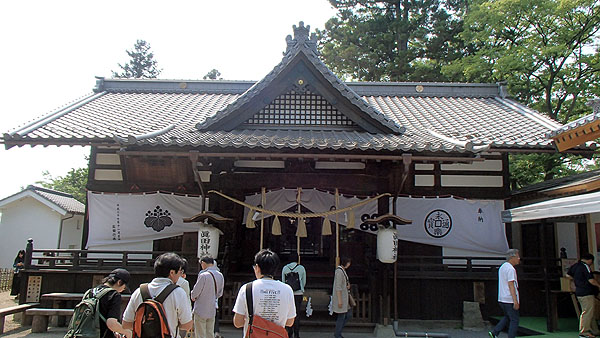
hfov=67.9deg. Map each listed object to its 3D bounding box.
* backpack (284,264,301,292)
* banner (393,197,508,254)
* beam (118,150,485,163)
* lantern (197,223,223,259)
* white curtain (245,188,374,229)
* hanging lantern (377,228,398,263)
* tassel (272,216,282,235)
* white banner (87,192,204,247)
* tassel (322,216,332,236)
[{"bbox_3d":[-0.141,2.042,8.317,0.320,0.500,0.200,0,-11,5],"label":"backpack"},{"bbox_3d":[3.813,1.405,11.141,2.919,1.398,0.100,1,-10,0],"label":"banner"},{"bbox_3d":[0.028,-0.231,8.586,7.050,0.110,0.120,1,-10,0],"label":"beam"},{"bbox_3d":[-1.835,1.471,9.028,0.440,0.710,0.430,-1,-11,10],"label":"lantern"},{"bbox_3d":[0.268,1.028,11.099,3.442,1.046,0.100,1,-10,0],"label":"white curtain"},{"bbox_3d":[1.784,1.547,9.024,0.430,0.710,0.430,1,-10,0],"label":"hanging lantern"},{"bbox_3d":[-0.469,1.198,9.286,0.200,0.400,0.190,1,-10,0],"label":"tassel"},{"bbox_3d":[-3.892,1.290,11.141,3.008,1.367,0.100,1,-10,0],"label":"white banner"},{"bbox_3d":[0.573,1.203,9.288,0.200,0.400,0.190,1,-10,0],"label":"tassel"}]

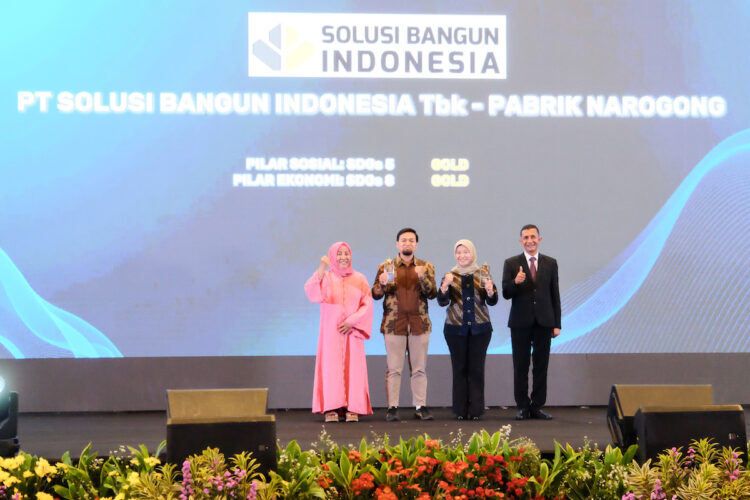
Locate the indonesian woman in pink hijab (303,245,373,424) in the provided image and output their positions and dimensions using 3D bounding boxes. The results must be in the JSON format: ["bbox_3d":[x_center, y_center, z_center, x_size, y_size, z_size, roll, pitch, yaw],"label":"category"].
[{"bbox_3d":[-0.312,0.699,11.815,0.610,1.570,0.420,0,-1,2],"label":"indonesian woman in pink hijab"}]

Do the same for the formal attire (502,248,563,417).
[{"bbox_3d":[1.364,0.721,11.914,0.520,1.400,0.330,0,-1,2],"label":"formal attire"}]

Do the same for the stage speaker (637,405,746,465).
[{"bbox_3d":[2.085,1.230,8.984,0.690,0.390,0.380,0,-1,-8],"label":"stage speaker"}]

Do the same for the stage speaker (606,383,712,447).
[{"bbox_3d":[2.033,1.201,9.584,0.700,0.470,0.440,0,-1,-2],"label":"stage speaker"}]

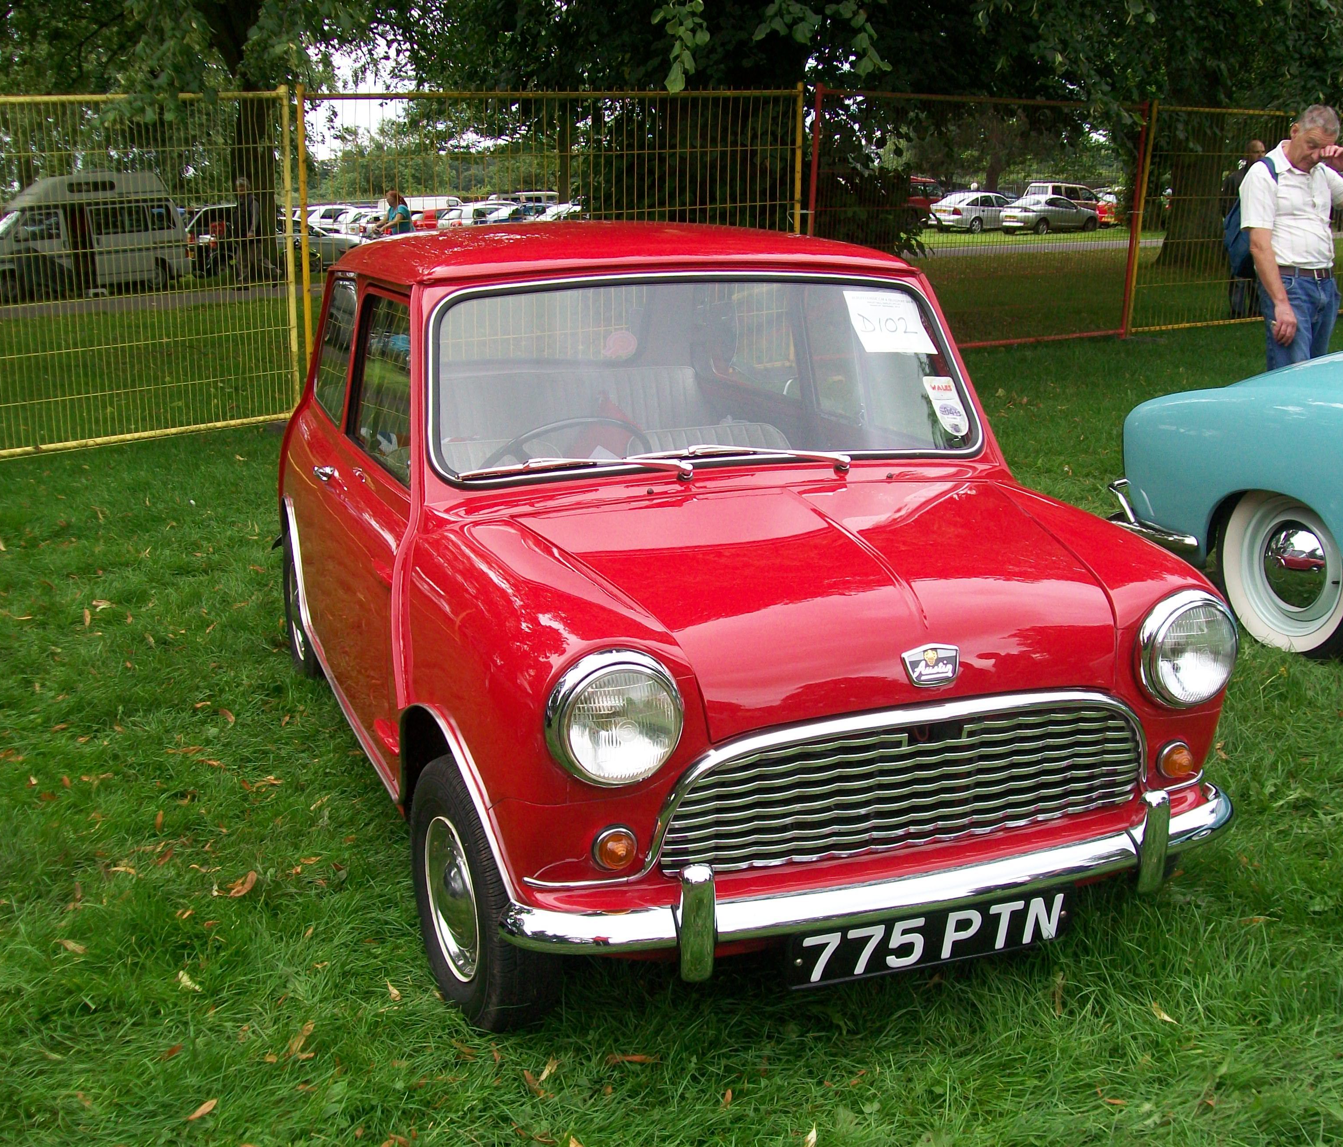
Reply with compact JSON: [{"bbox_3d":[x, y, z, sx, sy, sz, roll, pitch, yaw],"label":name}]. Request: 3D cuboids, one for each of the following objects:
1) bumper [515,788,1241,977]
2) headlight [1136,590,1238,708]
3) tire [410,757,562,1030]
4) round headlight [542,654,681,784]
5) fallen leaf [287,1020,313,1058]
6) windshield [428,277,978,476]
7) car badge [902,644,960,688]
[{"bbox_3d":[0.391,0.466,2.556,1.350,0.200,0.190,-5,15,-20],"label":"bumper"},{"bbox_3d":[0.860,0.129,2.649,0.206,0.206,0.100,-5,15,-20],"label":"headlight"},{"bbox_3d":[-0.338,0.561,2.820,0.140,0.490,0.490,-7,16,-25],"label":"tire"},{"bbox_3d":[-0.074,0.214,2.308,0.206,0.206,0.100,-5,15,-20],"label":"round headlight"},{"bbox_3d":[-0.635,0.805,2.732,0.050,0.025,0.100,2,14,9],"label":"fallen leaf"},{"bbox_3d":[0.083,-0.406,3.183,1.165,0.410,0.090,-5,-19,-20],"label":"windshield"},{"bbox_3d":[0.399,0.140,2.453,0.098,0.071,0.015,-5,-15,-20],"label":"car badge"}]

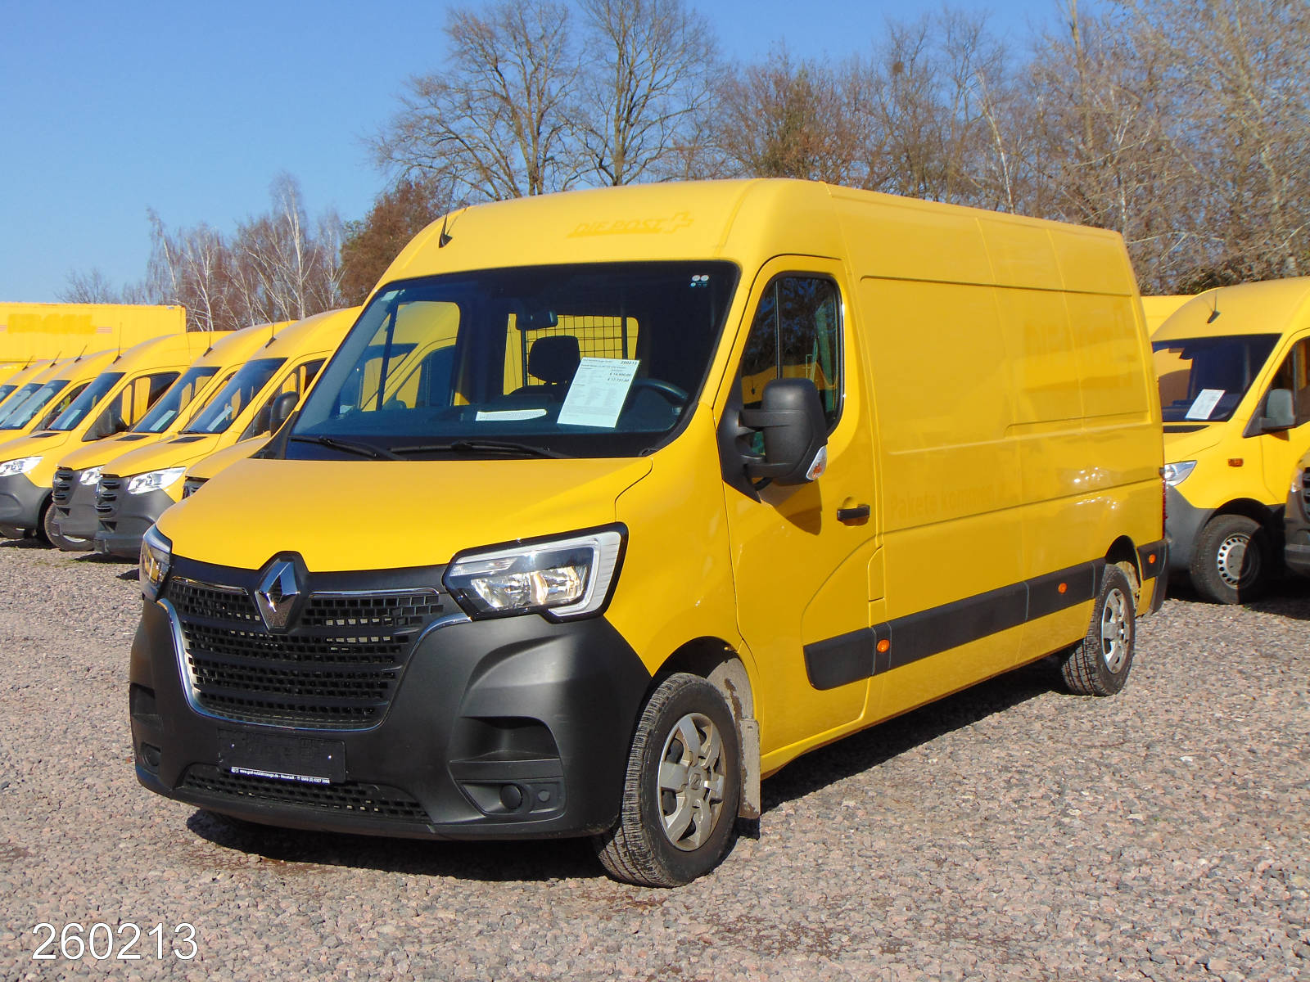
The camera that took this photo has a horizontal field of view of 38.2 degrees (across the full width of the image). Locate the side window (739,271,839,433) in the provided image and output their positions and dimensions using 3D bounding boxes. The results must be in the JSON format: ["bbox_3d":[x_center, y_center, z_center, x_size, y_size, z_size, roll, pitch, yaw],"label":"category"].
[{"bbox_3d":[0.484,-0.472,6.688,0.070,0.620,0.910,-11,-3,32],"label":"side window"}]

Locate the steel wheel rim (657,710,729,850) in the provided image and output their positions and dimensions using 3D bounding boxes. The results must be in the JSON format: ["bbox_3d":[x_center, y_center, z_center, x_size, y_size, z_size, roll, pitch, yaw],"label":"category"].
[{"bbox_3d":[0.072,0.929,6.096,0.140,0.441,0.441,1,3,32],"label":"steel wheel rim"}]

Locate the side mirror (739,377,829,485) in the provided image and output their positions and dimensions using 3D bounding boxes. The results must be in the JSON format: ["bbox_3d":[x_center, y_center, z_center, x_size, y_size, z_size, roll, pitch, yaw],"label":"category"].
[{"bbox_3d":[0.451,-0.197,6.335,0.255,0.365,0.210,1,3,32],"label":"side mirror"}]

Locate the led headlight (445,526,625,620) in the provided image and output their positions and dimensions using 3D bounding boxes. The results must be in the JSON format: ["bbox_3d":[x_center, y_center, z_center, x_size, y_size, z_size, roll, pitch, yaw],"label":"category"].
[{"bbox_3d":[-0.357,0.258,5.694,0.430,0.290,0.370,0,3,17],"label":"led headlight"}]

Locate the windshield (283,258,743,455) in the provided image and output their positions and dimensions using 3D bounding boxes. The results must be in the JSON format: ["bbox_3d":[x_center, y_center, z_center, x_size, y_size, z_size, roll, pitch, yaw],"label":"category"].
[{"bbox_3d":[-0.575,-0.427,6.791,1.780,1.050,0.151,1,-42,32],"label":"windshield"}]

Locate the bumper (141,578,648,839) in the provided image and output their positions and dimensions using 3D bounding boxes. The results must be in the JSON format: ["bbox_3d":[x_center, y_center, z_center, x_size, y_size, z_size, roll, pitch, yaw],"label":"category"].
[{"bbox_3d":[-1.014,0.683,6.091,2.000,0.740,0.620,1,3,32],"label":"bumper"}]

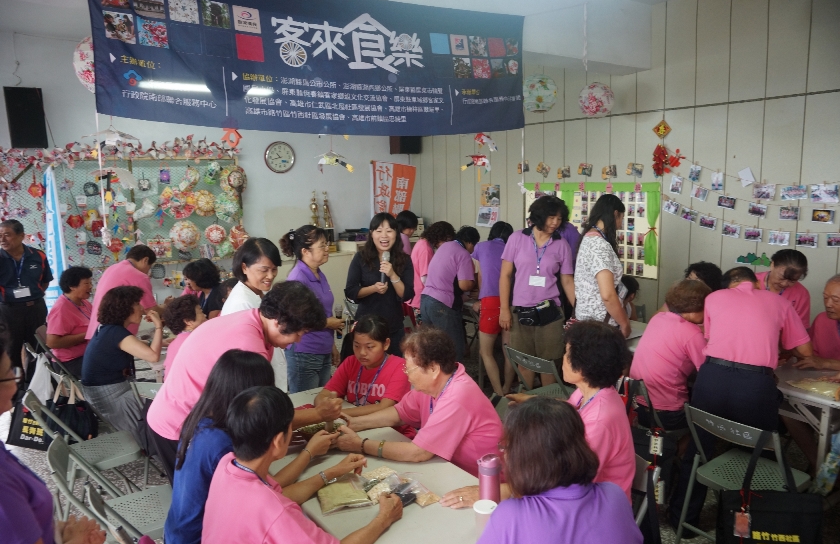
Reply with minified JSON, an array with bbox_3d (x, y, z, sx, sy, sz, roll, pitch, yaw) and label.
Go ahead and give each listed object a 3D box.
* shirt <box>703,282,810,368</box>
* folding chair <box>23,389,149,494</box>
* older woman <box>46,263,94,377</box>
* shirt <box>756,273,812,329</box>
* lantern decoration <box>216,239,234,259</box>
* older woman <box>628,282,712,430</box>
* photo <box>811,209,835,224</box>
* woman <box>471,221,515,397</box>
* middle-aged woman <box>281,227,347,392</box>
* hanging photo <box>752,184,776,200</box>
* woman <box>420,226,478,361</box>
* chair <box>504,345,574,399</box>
[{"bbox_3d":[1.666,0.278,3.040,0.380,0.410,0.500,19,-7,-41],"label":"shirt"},{"bbox_3d":[-1.707,0.976,3.190,0.500,0.780,0.450,-7,10,-36],"label":"folding chair"},{"bbox_3d":[-2.460,0.577,4.700,0.740,1.230,0.520,-4,9,-17],"label":"older woman"},{"bbox_3d":[2.206,0.220,3.699,0.480,0.620,0.320,7,12,44],"label":"shirt"},{"bbox_3d":[-1.958,-0.242,6.107,0.190,0.200,0.150,-8,10,-37],"label":"lantern decoration"},{"bbox_3d":[1.580,0.655,3.520,0.750,1.200,0.520,-10,13,-42],"label":"older woman"},{"bbox_3d":[3.088,-0.426,4.653,0.012,0.103,0.152,-8,11,-35],"label":"photo"},{"bbox_3d":[0.643,0.315,4.969,0.400,1.458,0.440,-6,10,-24],"label":"woman"},{"bbox_3d":[-0.570,0.487,3.445,0.370,1.500,0.430,2,9,25],"label":"middle-aged woman"},{"bbox_3d":[2.829,-0.652,4.977,0.015,0.120,0.165,-8,11,-35],"label":"hanging photo"},{"bbox_3d":[0.228,0.350,4.854,0.700,1.440,0.500,-9,11,-41],"label":"woman"},{"bbox_3d":[0.870,0.821,3.824,0.500,0.780,0.450,-7,10,-36],"label":"chair"}]

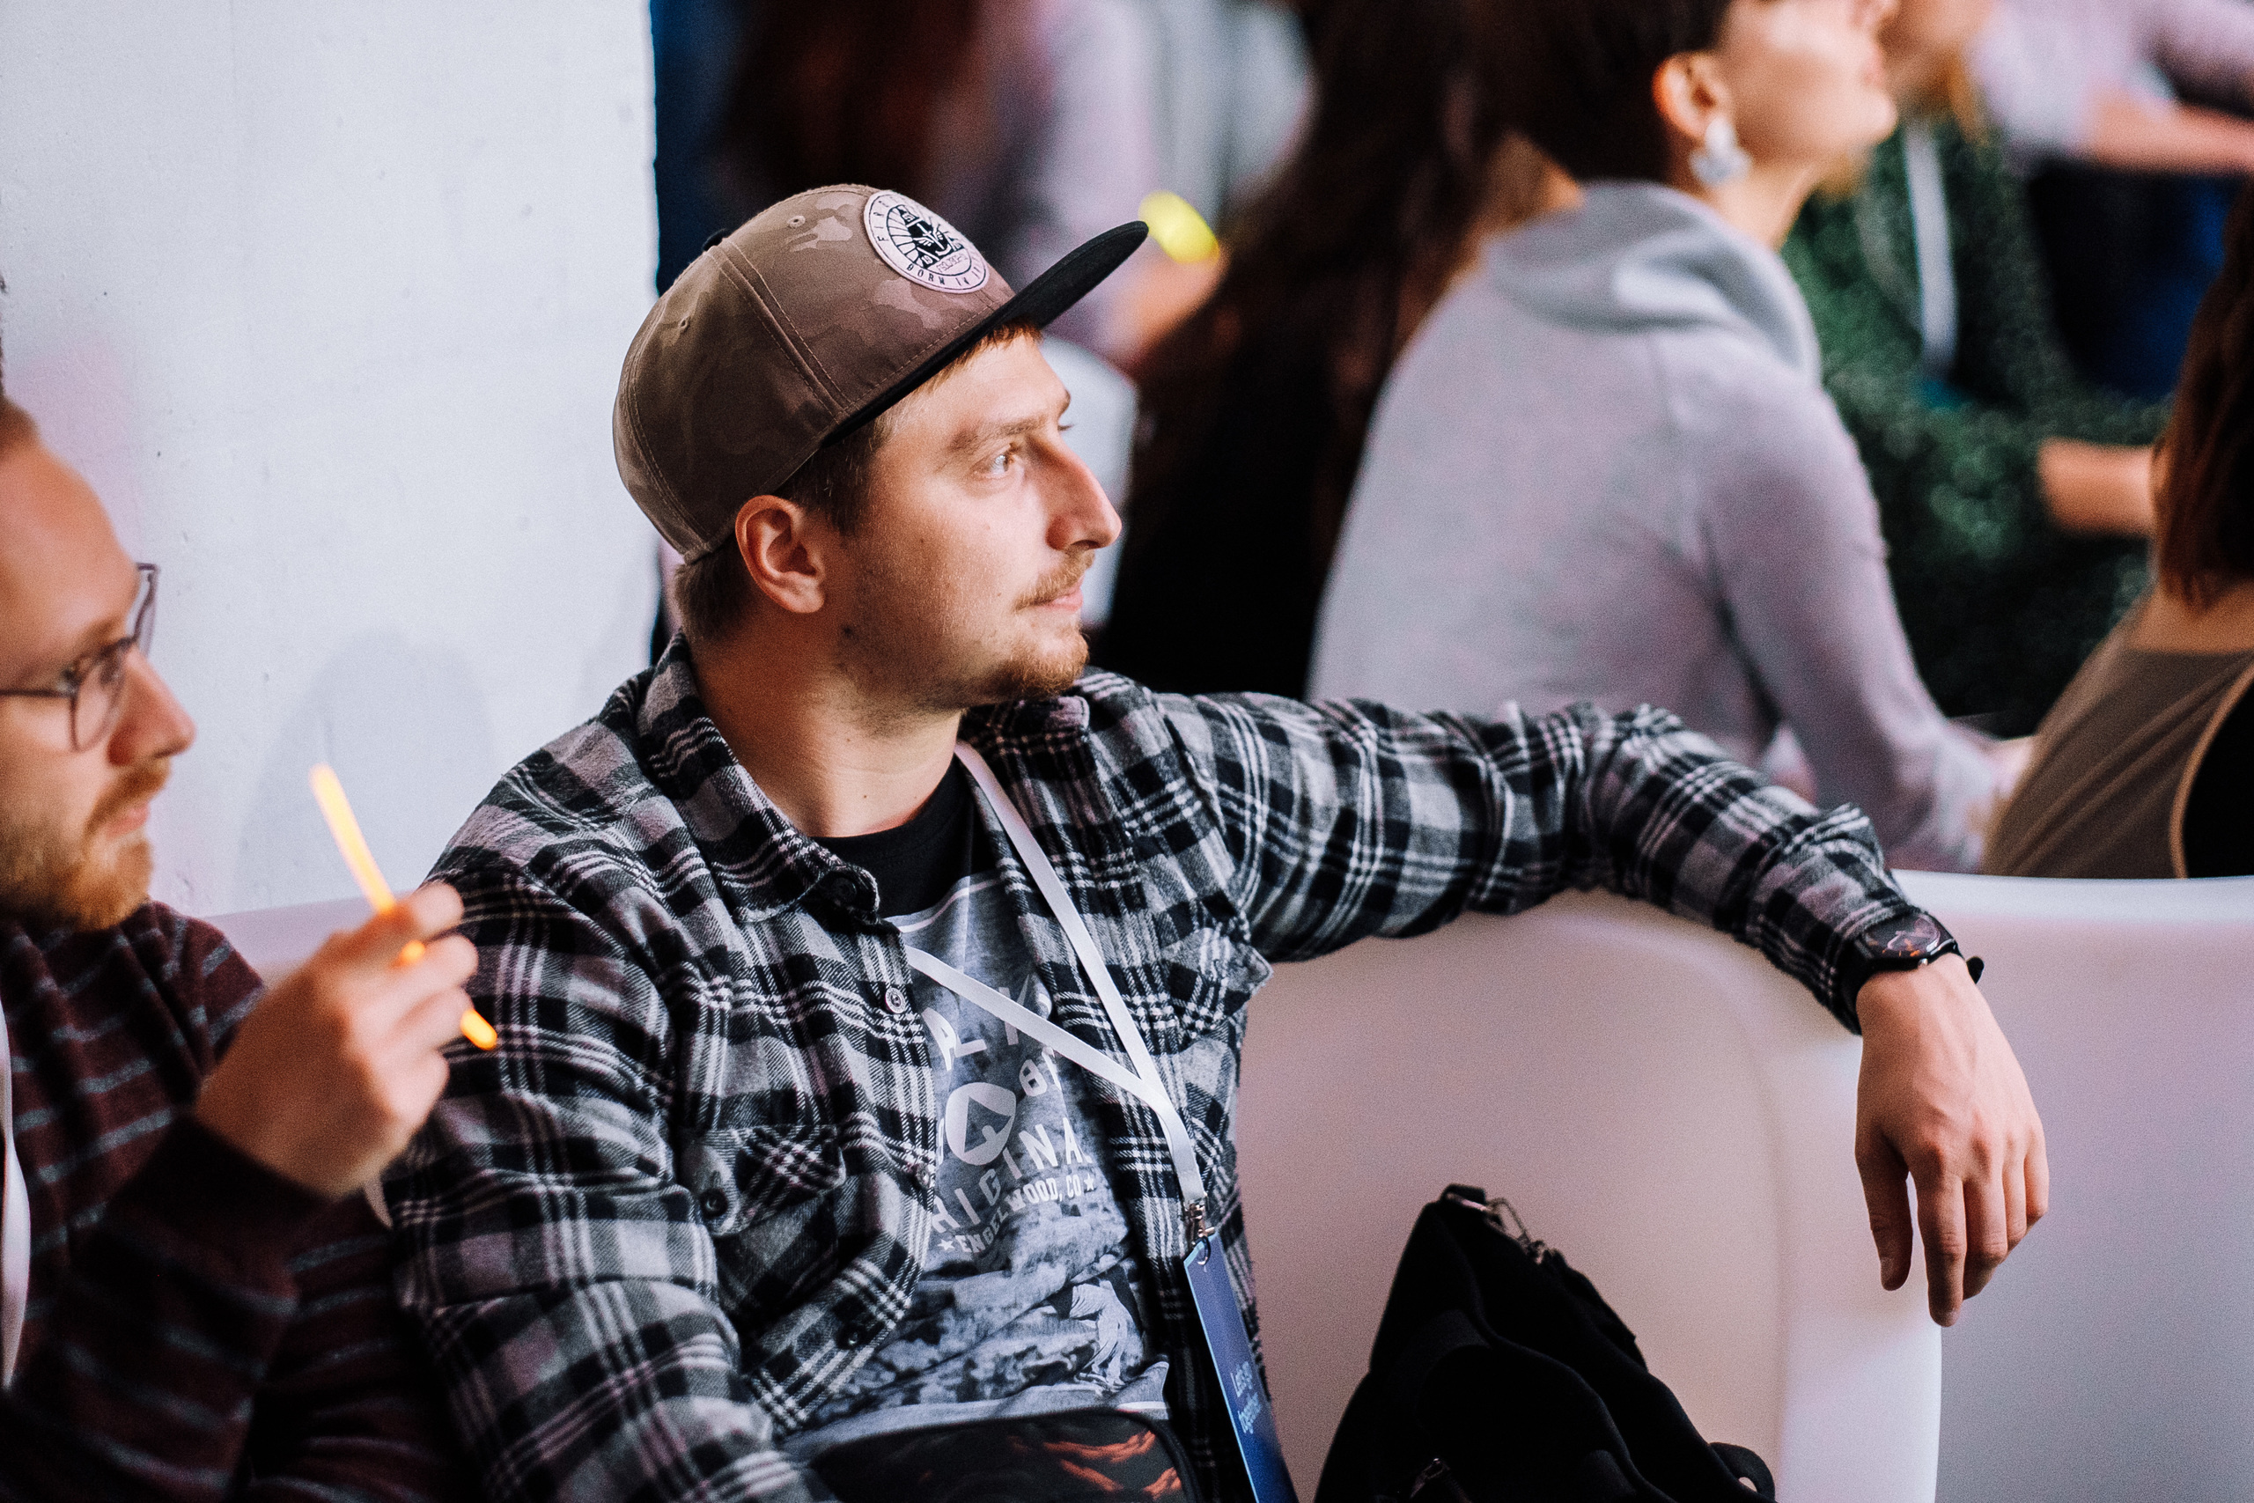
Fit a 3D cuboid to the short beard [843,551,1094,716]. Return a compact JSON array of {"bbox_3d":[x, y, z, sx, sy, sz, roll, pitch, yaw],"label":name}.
[{"bbox_3d":[-0.064,-0.059,2.570,0.100,0.087,0.128,-6,3,23],"label":"short beard"}]

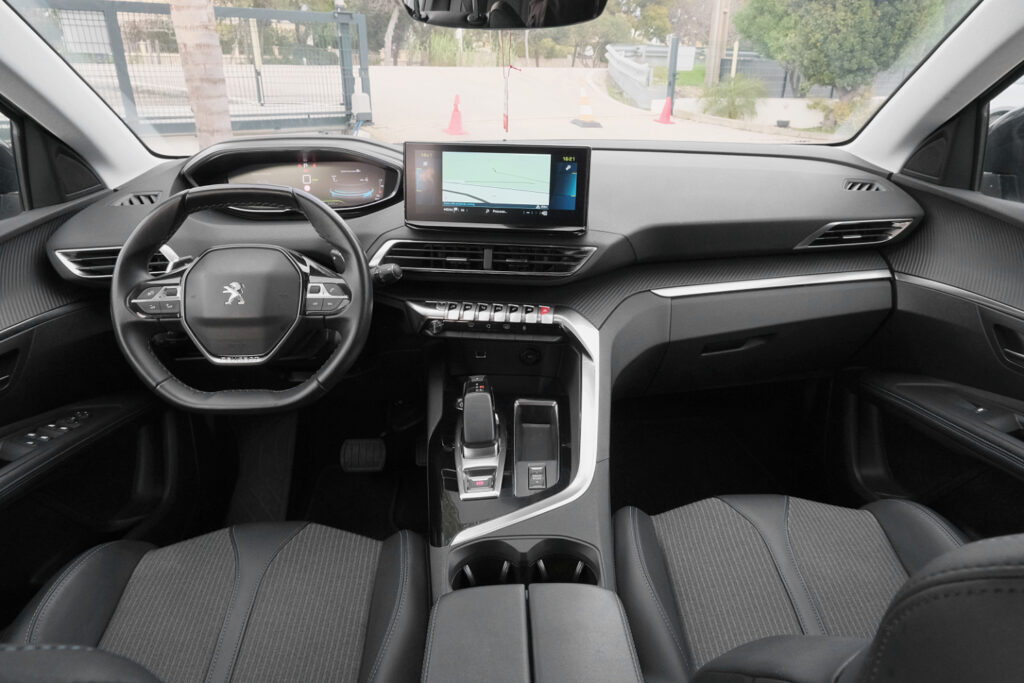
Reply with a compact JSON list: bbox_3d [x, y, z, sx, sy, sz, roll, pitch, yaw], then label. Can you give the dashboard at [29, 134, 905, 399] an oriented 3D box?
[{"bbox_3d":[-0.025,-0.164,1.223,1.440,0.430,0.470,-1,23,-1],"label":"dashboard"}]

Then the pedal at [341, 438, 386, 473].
[{"bbox_3d":[-0.331,0.256,1.468,0.102,0.072,0.030,-1,-9,-1],"label":"pedal"}]

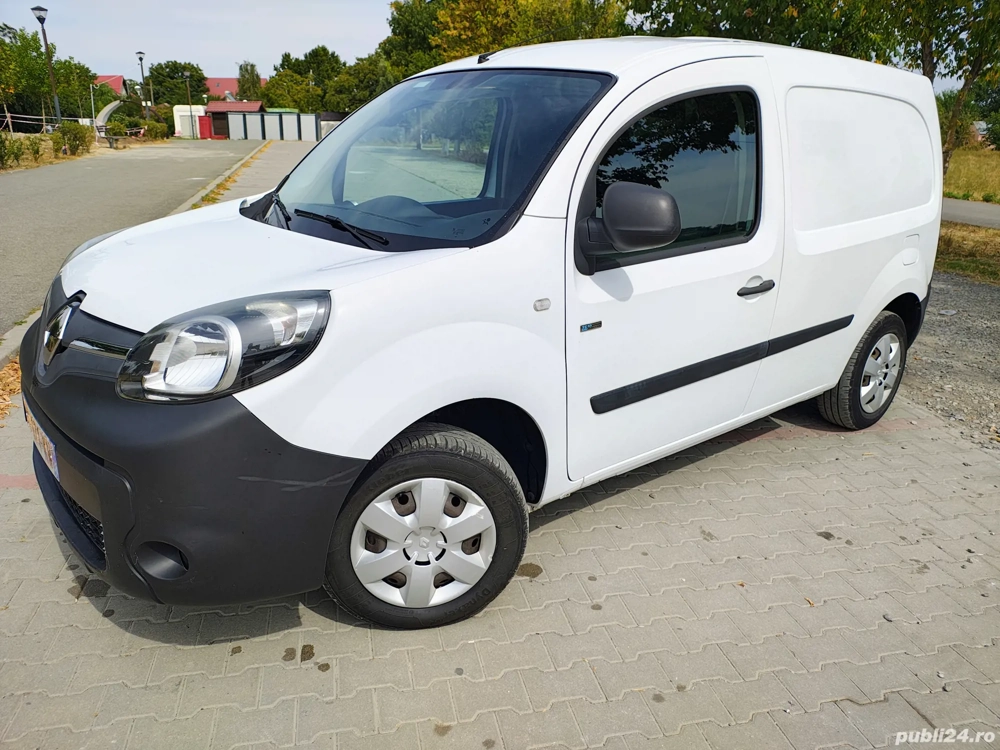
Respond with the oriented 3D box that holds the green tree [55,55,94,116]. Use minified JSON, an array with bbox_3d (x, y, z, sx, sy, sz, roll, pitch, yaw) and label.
[{"bbox_3d":[-20.621,-13.398,35.000,2.200,3.700,2.200,1,19,0],"label":"green tree"}]

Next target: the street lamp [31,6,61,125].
[{"bbox_3d":[-15.456,-10.063,25.000,0.580,4.810,0.580,1,19,0],"label":"street lamp"}]

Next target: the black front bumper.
[{"bbox_3d":[-1.145,0.112,2.320,0.660,0.740,1.780,-13,23,-36],"label":"black front bumper"}]

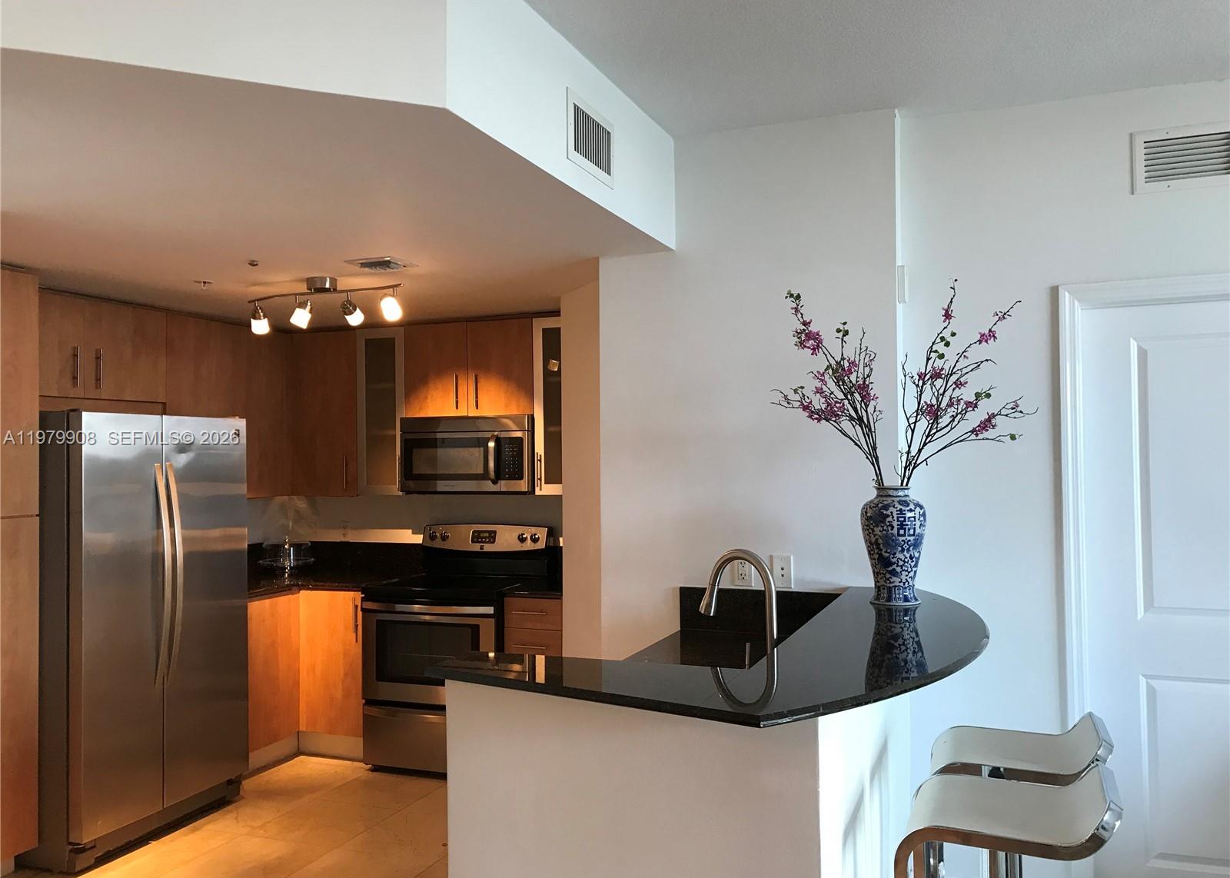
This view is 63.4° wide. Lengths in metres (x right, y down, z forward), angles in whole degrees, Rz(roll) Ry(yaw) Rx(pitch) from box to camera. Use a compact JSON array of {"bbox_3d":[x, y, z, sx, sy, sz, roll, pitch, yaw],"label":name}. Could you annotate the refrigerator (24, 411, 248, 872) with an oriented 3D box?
[{"bbox_3d":[-2.179,0.786,4.276,0.820,1.760,0.925,-1,-1,19],"label":"refrigerator"}]

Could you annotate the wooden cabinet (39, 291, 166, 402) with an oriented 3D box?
[{"bbox_3d":[-2.439,-0.395,4.342,0.335,0.445,0.941,-1,-1,19],"label":"wooden cabinet"}]

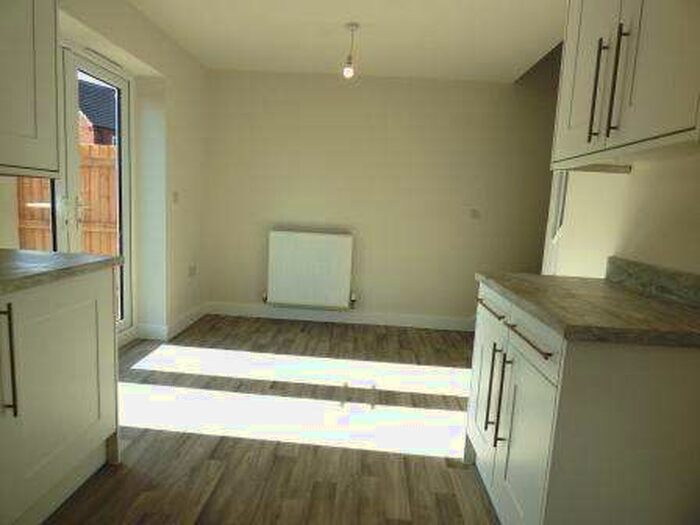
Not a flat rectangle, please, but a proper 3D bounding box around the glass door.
[{"bbox_3d":[-1.728,-0.366,2.780,0.070,1.859,0.658,3,8,2],"label":"glass door"}]

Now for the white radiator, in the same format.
[{"bbox_3d":[-0.384,0.062,3.931,0.788,0.697,0.090,3,8,2],"label":"white radiator"}]

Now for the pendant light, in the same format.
[{"bbox_3d":[0.004,-1.423,2.736,0.088,0.337,0.088,3,8,2],"label":"pendant light"}]

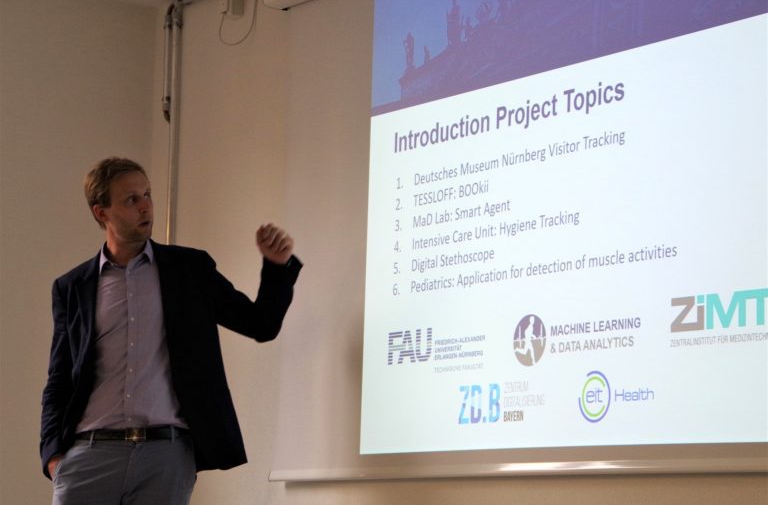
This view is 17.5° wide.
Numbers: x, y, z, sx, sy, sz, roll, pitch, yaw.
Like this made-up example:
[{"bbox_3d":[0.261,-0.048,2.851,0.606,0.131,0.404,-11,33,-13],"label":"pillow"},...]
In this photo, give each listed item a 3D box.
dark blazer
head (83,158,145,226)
[{"bbox_3d":[-0.609,0.305,7.100,0.740,0.680,0.370,2,-6,-4],"label":"dark blazer"},{"bbox_3d":[-0.762,-0.156,7.150,0.210,0.240,0.165,-10,-12,39],"label":"head"}]

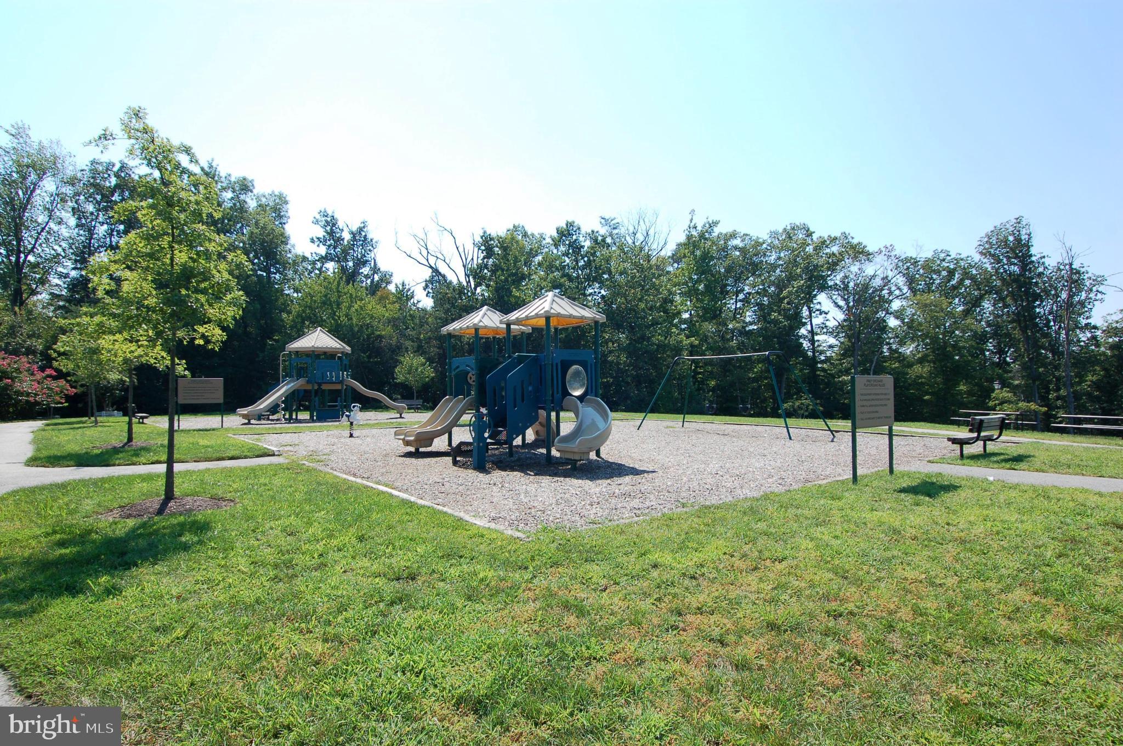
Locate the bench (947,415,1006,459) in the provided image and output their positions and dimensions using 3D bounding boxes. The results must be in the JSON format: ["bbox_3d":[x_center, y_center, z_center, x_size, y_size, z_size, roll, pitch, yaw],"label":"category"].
[{"bbox_3d":[8.214,1.268,11.050,1.580,0.800,0.550,1,-2,-35],"label":"bench"}]

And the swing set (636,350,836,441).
[{"bbox_3d":[5.199,0.658,17.588,2.227,2.460,5.607,1,-2,-37],"label":"swing set"}]

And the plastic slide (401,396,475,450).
[{"bbox_3d":[-2.688,1.116,12.355,1.477,1.173,0.526,1,-2,-41],"label":"plastic slide"}]

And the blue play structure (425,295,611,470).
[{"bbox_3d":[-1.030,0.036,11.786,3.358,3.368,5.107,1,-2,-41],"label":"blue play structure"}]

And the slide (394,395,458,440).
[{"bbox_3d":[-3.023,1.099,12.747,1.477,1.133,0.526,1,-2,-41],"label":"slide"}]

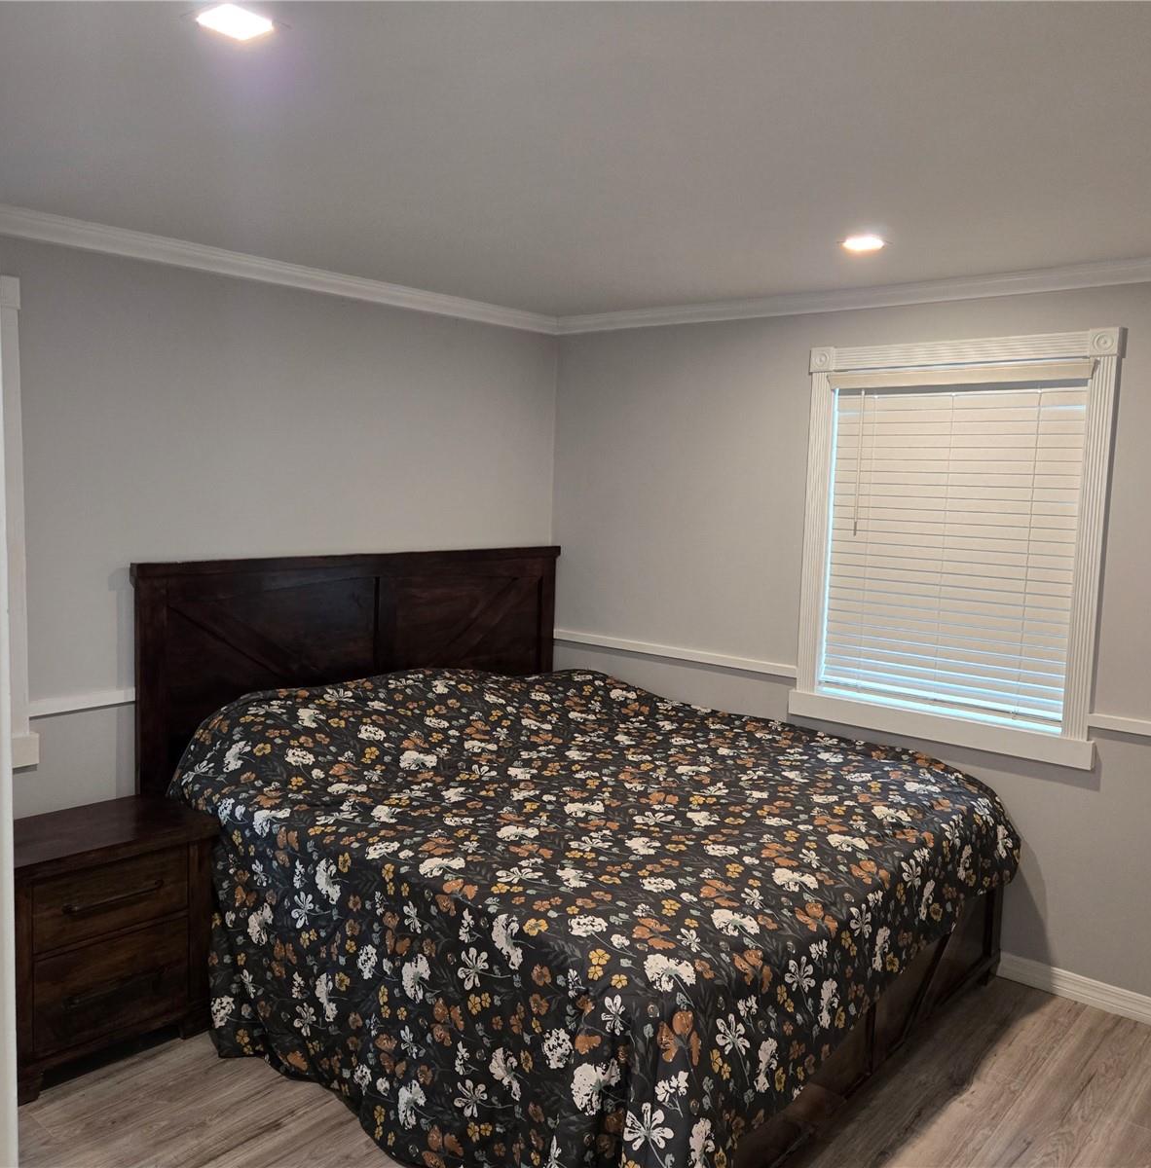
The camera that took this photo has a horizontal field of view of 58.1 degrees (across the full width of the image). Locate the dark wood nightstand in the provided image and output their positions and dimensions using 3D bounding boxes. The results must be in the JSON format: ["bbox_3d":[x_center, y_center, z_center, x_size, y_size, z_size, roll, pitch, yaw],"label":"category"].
[{"bbox_3d":[-1.437,1.029,3.022,0.447,0.635,0.625,7,8,40],"label":"dark wood nightstand"}]

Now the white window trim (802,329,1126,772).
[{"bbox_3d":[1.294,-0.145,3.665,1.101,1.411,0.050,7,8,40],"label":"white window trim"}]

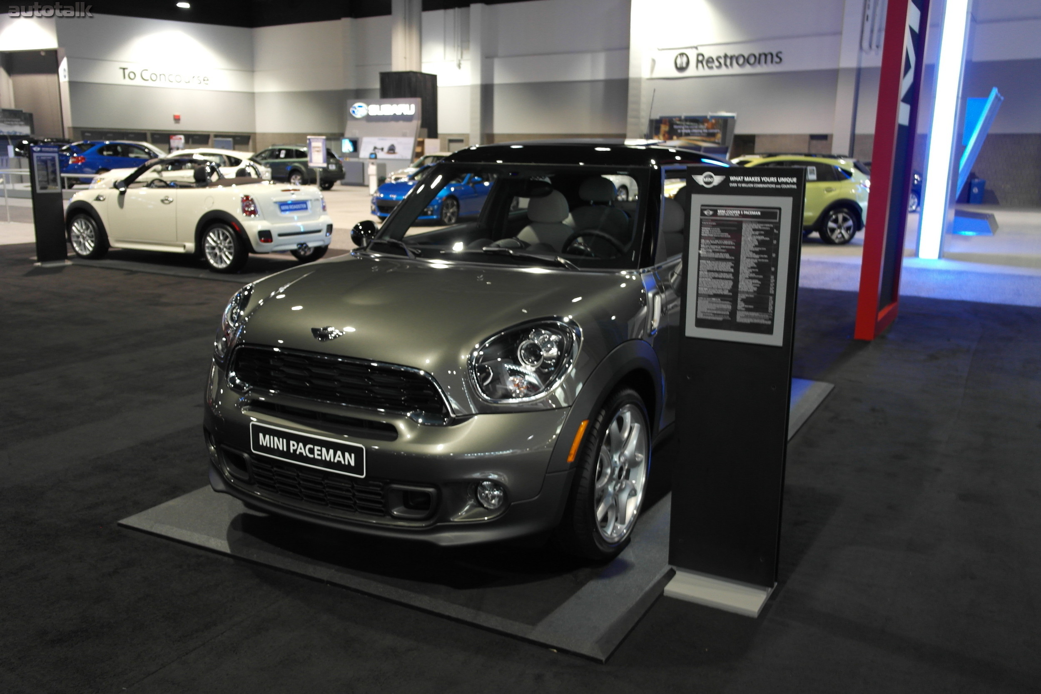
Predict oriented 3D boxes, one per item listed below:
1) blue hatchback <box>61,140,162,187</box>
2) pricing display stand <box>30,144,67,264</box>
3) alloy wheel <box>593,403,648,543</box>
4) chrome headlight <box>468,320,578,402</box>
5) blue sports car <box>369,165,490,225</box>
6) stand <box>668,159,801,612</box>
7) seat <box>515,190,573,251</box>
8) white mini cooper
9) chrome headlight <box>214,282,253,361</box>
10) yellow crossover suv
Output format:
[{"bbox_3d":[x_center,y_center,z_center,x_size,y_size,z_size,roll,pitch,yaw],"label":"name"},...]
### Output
[{"bbox_3d":[-11.679,-5.461,26.274,1.800,1.470,4.480,7,14,27],"label":"blue hatchback"},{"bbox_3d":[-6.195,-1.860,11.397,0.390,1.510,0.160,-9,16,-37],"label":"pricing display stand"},{"bbox_3d":[0.309,0.456,3.240,0.200,0.510,0.510,8,14,28],"label":"alloy wheel"},{"bbox_3d":[0.017,0.054,2.865,0.310,0.280,0.340,8,14,28],"label":"chrome headlight"},{"bbox_3d":[-1.554,-3.494,19.765,1.780,1.290,4.235,8,14,29],"label":"blue sports car"},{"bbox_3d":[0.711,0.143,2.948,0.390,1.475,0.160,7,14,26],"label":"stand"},{"bbox_3d":[0.008,-0.434,4.896,0.520,0.920,0.780,8,14,28],"label":"seat"},{"bbox_3d":[-4.475,-1.877,11.878,3.730,1.385,1.690,7,14,25],"label":"white mini cooper"},{"bbox_3d":[-1.128,-0.097,3.485,0.310,0.280,0.340,8,14,28],"label":"chrome headlight"},{"bbox_3d":[4.539,-2.919,16.751,4.450,1.615,1.790,1,12,0],"label":"yellow crossover suv"}]

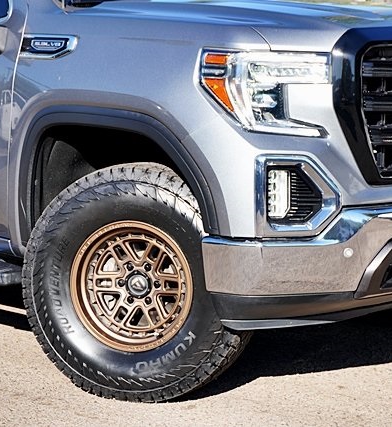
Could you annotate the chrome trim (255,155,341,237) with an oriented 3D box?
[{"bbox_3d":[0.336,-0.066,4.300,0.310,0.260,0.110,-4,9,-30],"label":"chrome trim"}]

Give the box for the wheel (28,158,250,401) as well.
[{"bbox_3d":[-0.195,0.249,4.681,0.862,0.862,0.300,3,5,17],"label":"wheel"}]

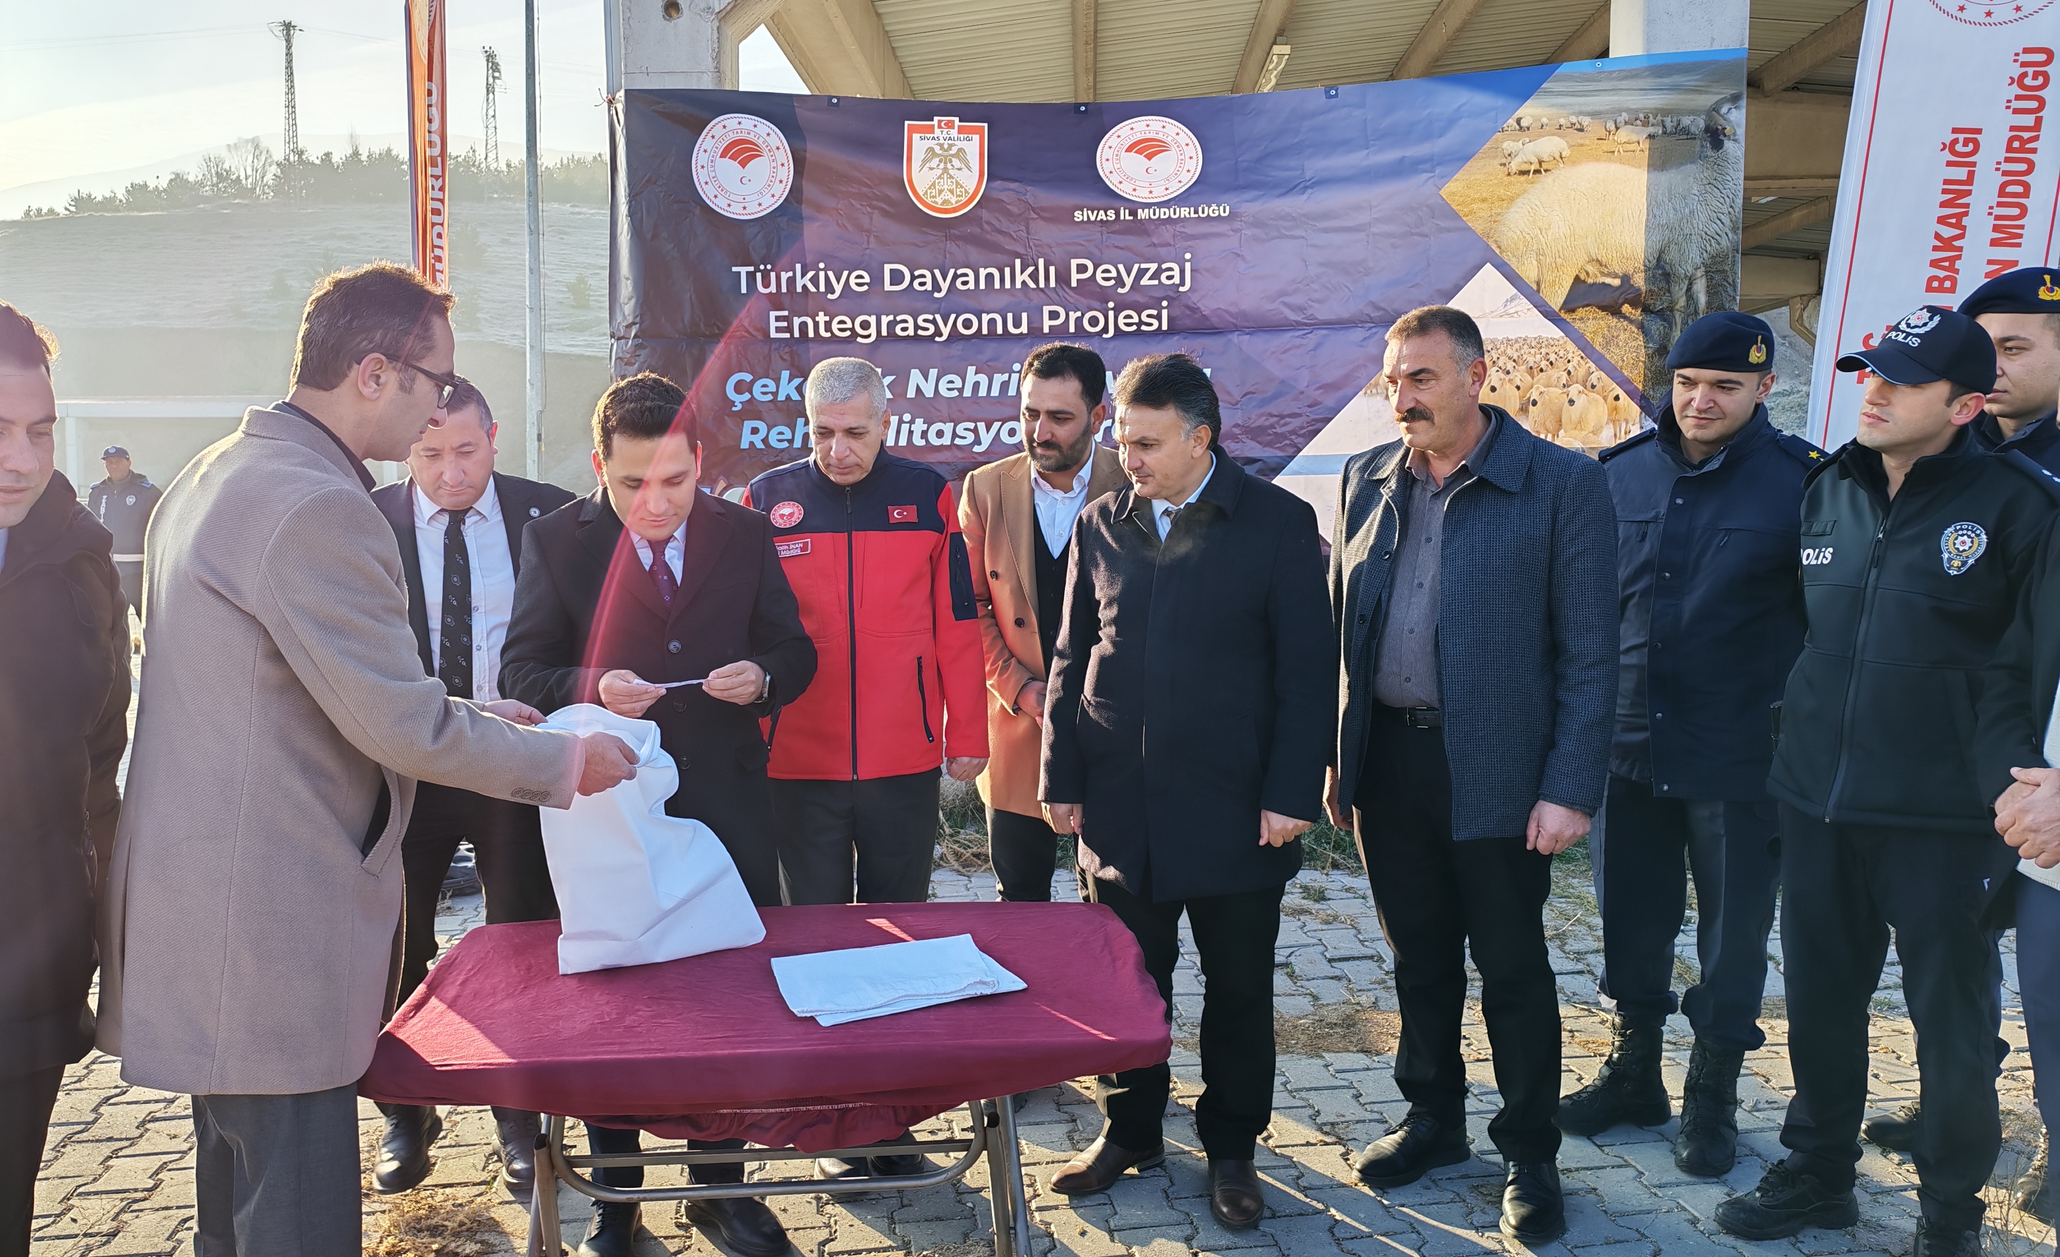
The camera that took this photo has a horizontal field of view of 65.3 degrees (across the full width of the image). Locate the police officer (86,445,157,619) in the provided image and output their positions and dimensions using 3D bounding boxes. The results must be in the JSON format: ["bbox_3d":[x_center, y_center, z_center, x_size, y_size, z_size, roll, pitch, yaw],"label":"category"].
[{"bbox_3d":[-6.982,-0.513,12.402,0.560,1.790,0.380,-2,6,-17],"label":"police officer"}]

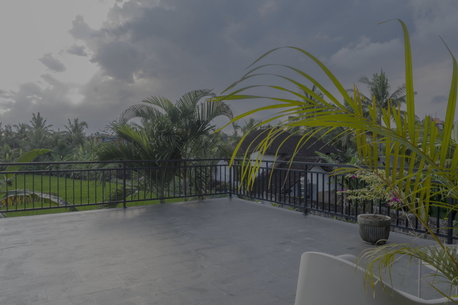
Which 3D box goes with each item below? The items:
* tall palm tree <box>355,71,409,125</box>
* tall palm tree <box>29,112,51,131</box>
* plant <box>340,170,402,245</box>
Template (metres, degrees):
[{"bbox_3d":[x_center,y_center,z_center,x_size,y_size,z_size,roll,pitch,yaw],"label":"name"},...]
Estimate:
[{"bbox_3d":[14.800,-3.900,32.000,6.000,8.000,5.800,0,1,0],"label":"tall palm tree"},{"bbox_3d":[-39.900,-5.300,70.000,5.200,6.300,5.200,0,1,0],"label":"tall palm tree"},{"bbox_3d":[1.790,0.680,4.150,0.780,0.920,0.720,0,1,0],"label":"plant"}]

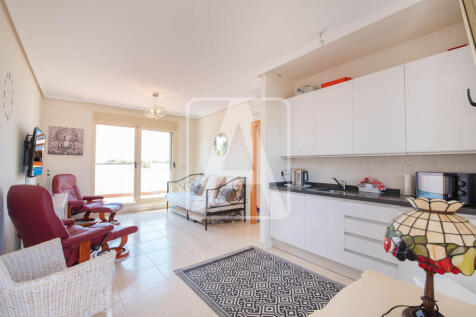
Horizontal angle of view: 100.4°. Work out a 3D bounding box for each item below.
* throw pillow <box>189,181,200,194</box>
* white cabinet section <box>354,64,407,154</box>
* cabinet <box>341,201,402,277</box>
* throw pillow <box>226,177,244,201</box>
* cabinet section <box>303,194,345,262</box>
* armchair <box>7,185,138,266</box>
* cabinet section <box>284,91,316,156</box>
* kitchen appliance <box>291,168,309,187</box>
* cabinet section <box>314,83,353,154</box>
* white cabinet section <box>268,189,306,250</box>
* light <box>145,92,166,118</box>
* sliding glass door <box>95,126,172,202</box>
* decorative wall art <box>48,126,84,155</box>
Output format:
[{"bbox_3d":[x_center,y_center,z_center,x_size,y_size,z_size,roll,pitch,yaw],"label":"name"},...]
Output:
[{"bbox_3d":[-1.077,0.714,4.980,0.130,0.360,0.380,26,-17,-36],"label":"throw pillow"},{"bbox_3d":[1.683,-0.508,2.328,0.310,0.910,0.494,1,-2,-40],"label":"white cabinet section"},{"bbox_3d":[1.558,0.833,2.218,0.550,0.706,0.476,1,-2,-40],"label":"cabinet"},{"bbox_3d":[-0.114,0.642,4.196,0.160,0.460,0.450,24,-16,-37],"label":"throw pillow"},{"bbox_3d":[1.245,0.841,2.589,0.550,0.706,0.494,1,-2,-40],"label":"cabinet section"},{"bbox_3d":[-1.851,0.821,2.346,0.806,1.058,1.068,-1,-1,30],"label":"armchair"},{"bbox_3d":[1.018,-0.473,3.008,0.340,0.891,0.562,1,-1,-40],"label":"cabinet section"},{"bbox_3d":[0.885,0.277,2.887,0.245,0.255,0.175,-1,-1,28],"label":"kitchen appliance"},{"bbox_3d":[1.365,-0.500,2.704,0.310,0.910,0.491,1,-2,-40],"label":"cabinet section"},{"bbox_3d":[0.883,0.823,2.930,0.550,0.713,0.567,1,-1,-40],"label":"white cabinet section"},{"bbox_3d":[-1.680,-1.070,4.000,0.400,0.527,0.400,1,-2,-40],"label":"light"},{"bbox_3d":[-2.639,0.175,5.208,1.850,1.950,0.100,1,-2,-40],"label":"sliding glass door"},{"bbox_3d":[-3.685,-0.367,4.277,0.572,0.585,0.030,1,-2,-40],"label":"decorative wall art"}]

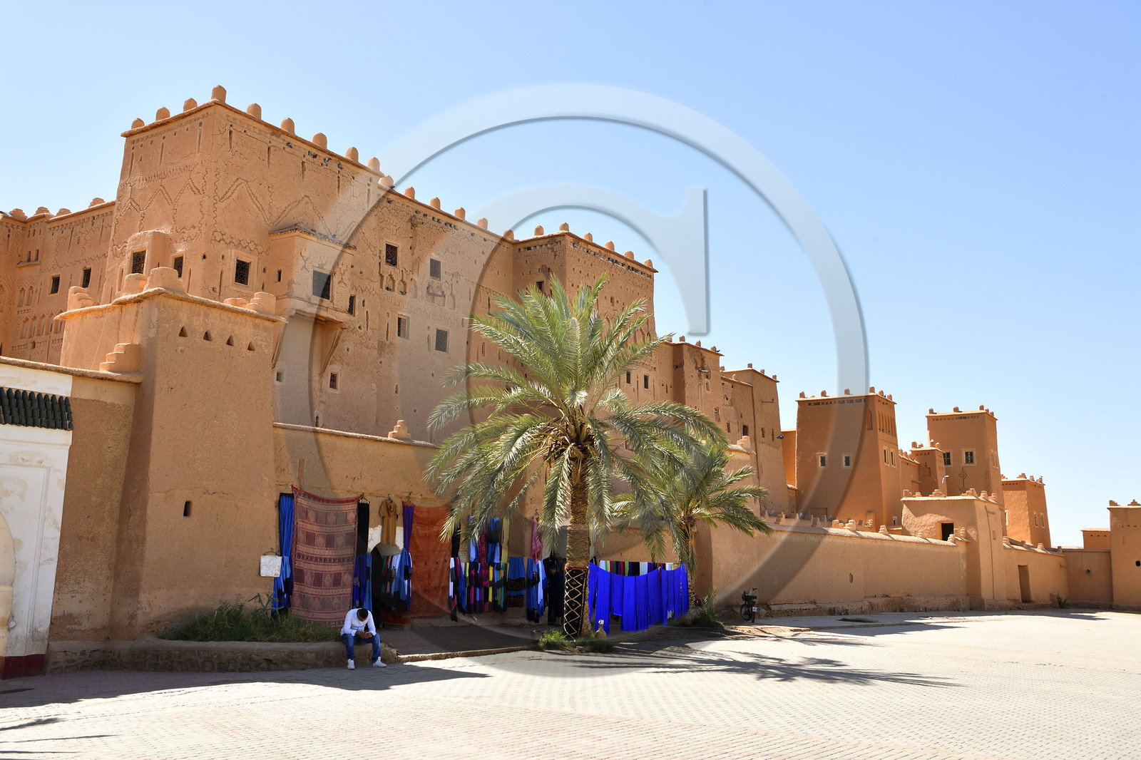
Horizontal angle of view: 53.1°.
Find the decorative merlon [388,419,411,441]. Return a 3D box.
[{"bbox_3d":[-4.909,1.437,32.694,0.240,0.535,0.763,-6,-12,33],"label":"decorative merlon"}]

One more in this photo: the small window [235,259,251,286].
[{"bbox_3d":[-10.783,-3.538,37.500,0.120,0.790,0.600,-5,-11,30],"label":"small window"}]

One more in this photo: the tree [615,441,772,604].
[{"bbox_3d":[3.608,4.405,33.537,4.671,5.275,4.671,0,-10,0],"label":"tree"}]

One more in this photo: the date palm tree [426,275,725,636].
[{"bbox_3d":[0.135,1.697,26.493,6.888,8.446,6.888,0,-10,0],"label":"date palm tree"}]

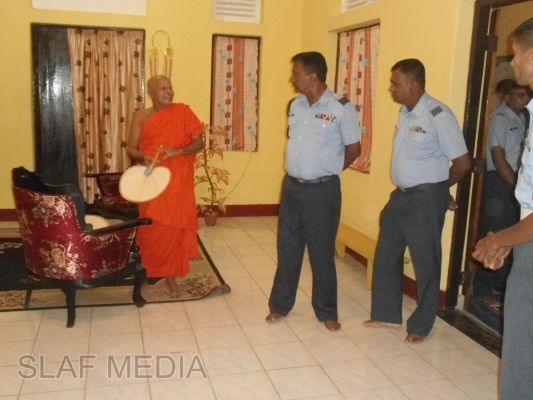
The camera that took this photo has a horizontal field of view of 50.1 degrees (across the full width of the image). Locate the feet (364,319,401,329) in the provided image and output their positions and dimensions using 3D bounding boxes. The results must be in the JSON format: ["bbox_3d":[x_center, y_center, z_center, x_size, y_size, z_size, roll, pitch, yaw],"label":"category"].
[{"bbox_3d":[0.756,0.774,3.718,0.250,0.080,0.100,2,11,1],"label":"feet"}]

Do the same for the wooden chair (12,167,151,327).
[{"bbox_3d":[-1.250,0.244,3.775,0.680,0.970,0.740,10,13,38],"label":"wooden chair"}]

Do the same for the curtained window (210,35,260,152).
[{"bbox_3d":[-0.350,-1.200,6.512,0.550,1.300,0.100,-1,11,-15],"label":"curtained window"}]

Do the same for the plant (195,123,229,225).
[{"bbox_3d":[-0.610,-0.275,6.252,0.370,1.120,0.360,-1,11,-15],"label":"plant"}]

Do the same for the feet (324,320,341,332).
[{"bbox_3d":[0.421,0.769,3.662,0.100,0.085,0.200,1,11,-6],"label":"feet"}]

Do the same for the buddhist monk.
[{"bbox_3d":[-0.739,-0.106,4.106,0.540,1.560,0.400,-1,11,-13],"label":"buddhist monk"}]

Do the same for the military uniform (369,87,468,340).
[{"bbox_3d":[0.929,0.101,3.482,0.370,1.430,0.490,-7,14,-39],"label":"military uniform"}]

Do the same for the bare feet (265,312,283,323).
[{"bbox_3d":[0.066,0.738,3.762,0.100,0.085,0.200,11,14,40],"label":"bare feet"}]

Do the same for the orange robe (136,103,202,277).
[{"bbox_3d":[-0.715,-0.091,4.108,0.470,1.250,0.360,-1,11,-13],"label":"orange robe"}]

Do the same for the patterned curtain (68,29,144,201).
[{"bbox_3d":[-1.708,-0.820,6.202,0.770,1.980,0.110,-1,11,-14],"label":"patterned curtain"}]

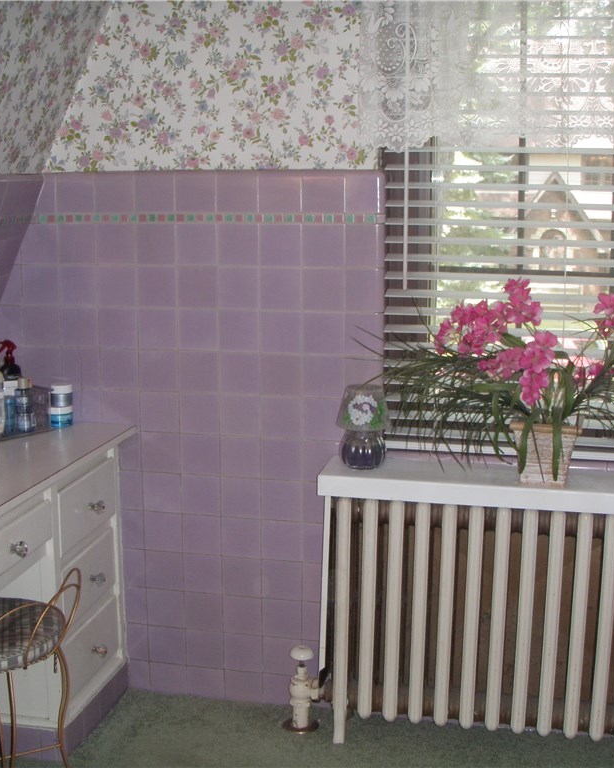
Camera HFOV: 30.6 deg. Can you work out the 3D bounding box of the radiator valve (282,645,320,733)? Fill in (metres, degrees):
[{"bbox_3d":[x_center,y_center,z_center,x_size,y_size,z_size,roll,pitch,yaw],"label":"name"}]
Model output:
[{"bbox_3d":[-0.014,0.779,2.890,0.088,0.208,0.094,2,11,13],"label":"radiator valve"}]

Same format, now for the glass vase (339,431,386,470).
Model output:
[{"bbox_3d":[0.142,0.163,2.789,0.110,0.084,0.110,0,10,3],"label":"glass vase"}]

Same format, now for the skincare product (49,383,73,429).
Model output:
[{"bbox_3d":[-0.649,0.060,2.985,0.056,0.106,0.056,-2,11,-12],"label":"skincare product"}]

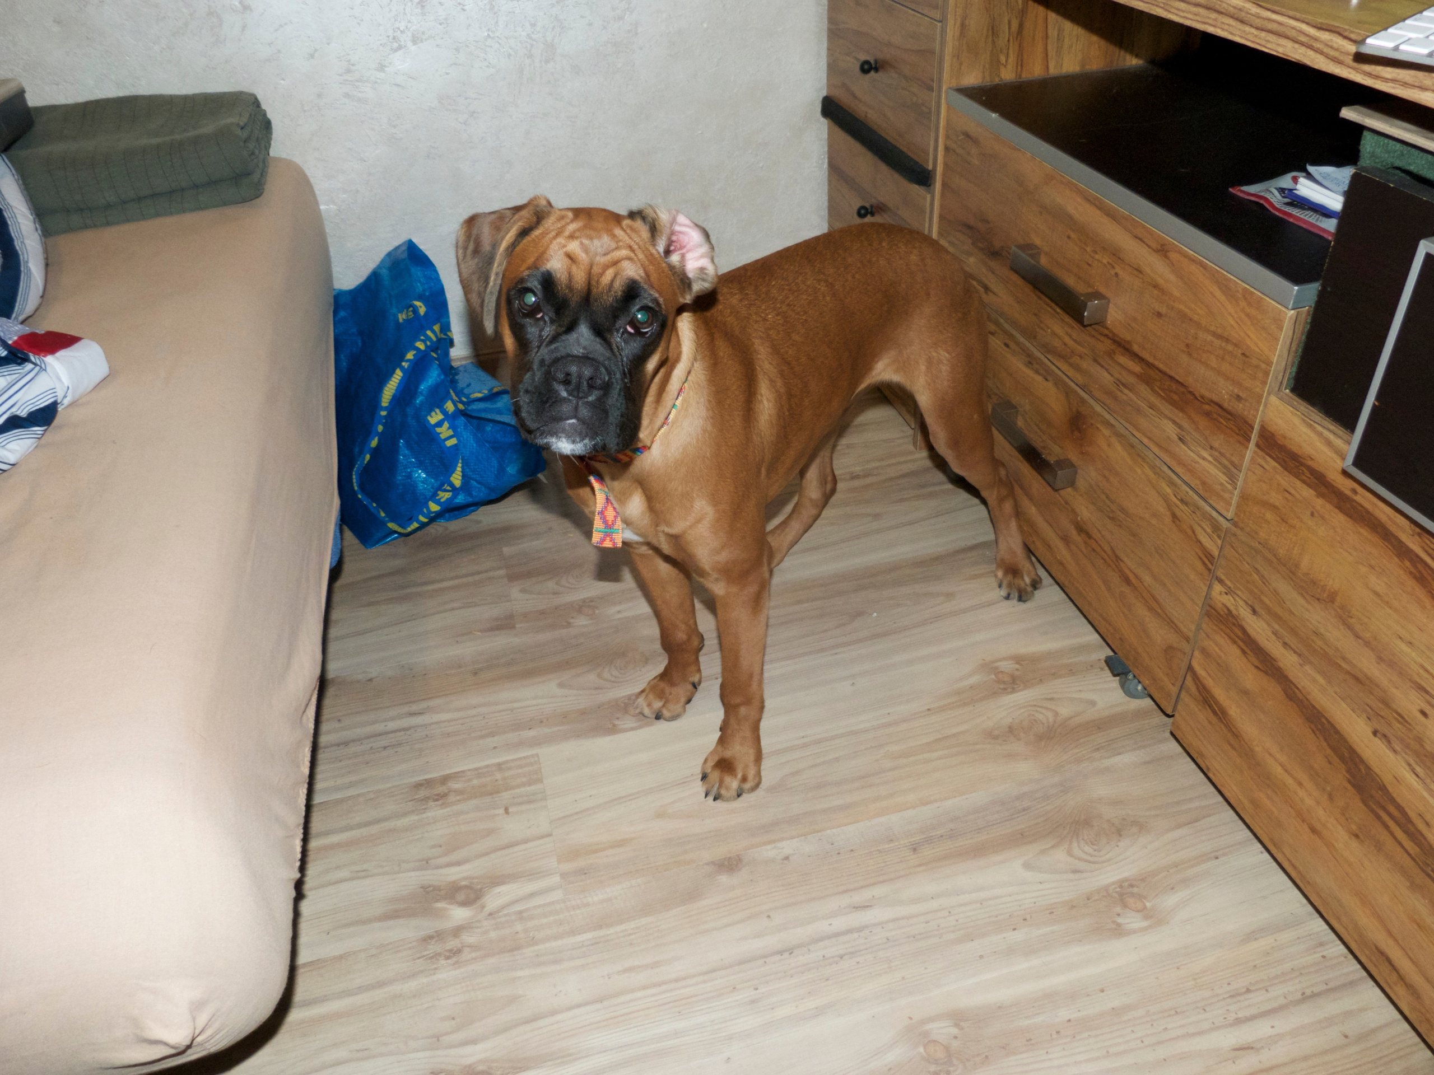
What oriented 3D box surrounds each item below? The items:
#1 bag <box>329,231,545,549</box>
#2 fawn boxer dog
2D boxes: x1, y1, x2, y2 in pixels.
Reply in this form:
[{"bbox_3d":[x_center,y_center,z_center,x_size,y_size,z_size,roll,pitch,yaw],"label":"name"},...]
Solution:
[{"bbox_3d":[-0.448,-0.242,1.524,0.339,0.344,0.322,-20,40,-20],"label":"bag"},{"bbox_3d":[0.078,-0.096,1.049,0.283,0.622,0.648,26,46,34],"label":"fawn boxer dog"}]

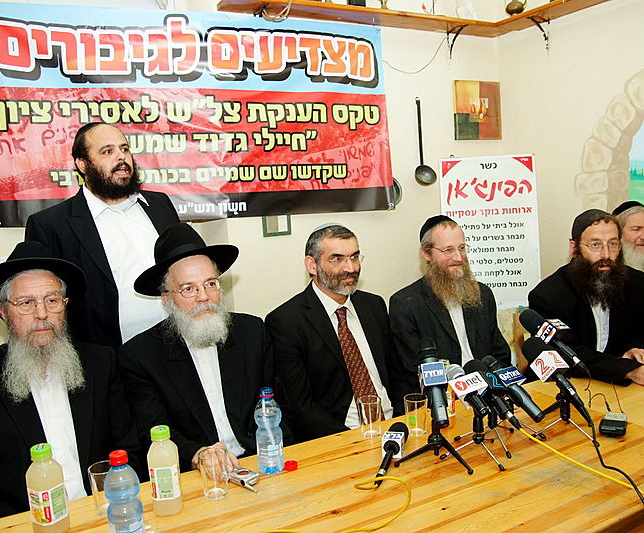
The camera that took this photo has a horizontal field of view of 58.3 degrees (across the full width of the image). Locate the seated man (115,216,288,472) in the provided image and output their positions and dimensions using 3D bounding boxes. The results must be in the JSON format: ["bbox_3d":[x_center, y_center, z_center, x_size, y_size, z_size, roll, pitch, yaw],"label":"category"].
[{"bbox_3d":[-0.233,0.547,1.605,0.530,1.370,0.760,-8,6,-33],"label":"seated man"}]

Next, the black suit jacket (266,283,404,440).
[{"bbox_3d":[0.084,0.396,1.926,0.500,0.680,0.400,-8,6,-30],"label":"black suit jacket"}]

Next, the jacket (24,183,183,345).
[{"bbox_3d":[-0.763,0.082,2.059,0.520,0.740,0.310,-9,7,-40],"label":"jacket"}]

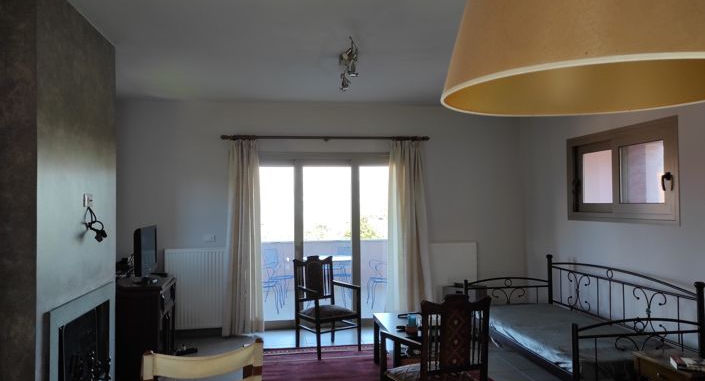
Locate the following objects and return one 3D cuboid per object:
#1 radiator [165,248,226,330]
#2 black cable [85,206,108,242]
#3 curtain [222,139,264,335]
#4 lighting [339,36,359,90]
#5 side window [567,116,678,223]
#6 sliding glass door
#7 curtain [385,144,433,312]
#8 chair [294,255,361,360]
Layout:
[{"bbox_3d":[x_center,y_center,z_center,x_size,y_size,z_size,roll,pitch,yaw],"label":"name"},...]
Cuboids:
[{"bbox_3d":[-1.765,1.122,5.812,0.702,0.915,0.112,0,-2,-8],"label":"radiator"},{"bbox_3d":[-1.698,0.229,3.369,0.102,0.239,0.203,0,-2,-8],"label":"black cable"},{"bbox_3d":[-1.256,0.538,5.846,0.498,2.277,0.152,0,-2,-8],"label":"curtain"},{"bbox_3d":[-0.031,-1.011,4.135,0.152,0.213,0.864,-1,-1,-3],"label":"lighting"},{"bbox_3d":[2.424,-0.128,4.645,0.102,0.849,1.510,0,-2,-8],"label":"side window"},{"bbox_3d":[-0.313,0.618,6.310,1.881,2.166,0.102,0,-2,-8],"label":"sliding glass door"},{"bbox_3d":[0.666,0.523,6.126,0.630,2.277,0.152,0,-2,-8],"label":"curtain"},{"bbox_3d":[-0.273,1.188,5.347,0.534,0.959,0.553,0,-2,-35],"label":"chair"}]

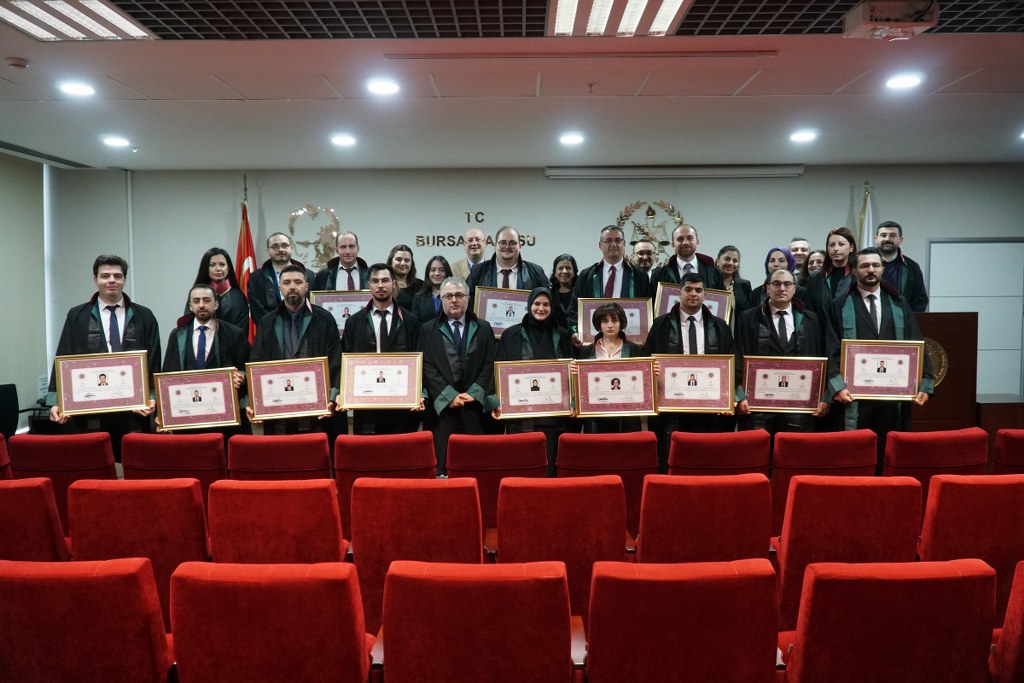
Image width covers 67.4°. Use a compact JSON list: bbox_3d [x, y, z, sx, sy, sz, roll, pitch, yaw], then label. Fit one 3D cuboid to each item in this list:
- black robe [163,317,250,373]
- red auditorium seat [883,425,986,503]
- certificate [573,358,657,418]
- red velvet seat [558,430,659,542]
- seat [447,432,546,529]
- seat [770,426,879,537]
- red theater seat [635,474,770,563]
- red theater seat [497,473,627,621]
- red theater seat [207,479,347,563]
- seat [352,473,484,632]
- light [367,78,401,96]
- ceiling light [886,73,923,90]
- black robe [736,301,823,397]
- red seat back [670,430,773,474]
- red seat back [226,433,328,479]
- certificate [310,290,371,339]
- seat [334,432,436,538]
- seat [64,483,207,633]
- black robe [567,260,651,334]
[{"bbox_3d":[-1.979,0.371,5.001,0.590,1.120,0.380,0,3,0],"label":"black robe"},{"bbox_3d":[2.107,0.877,4.092,0.530,0.910,0.600,0,4,1],"label":"red auditorium seat"},{"bbox_3d":[0.652,0.287,4.780,0.510,0.360,0.030,-2,3,0],"label":"certificate"},{"bbox_3d":[0.475,0.895,4.114,0.530,0.910,0.600,0,4,1],"label":"red velvet seat"},{"bbox_3d":[-0.066,0.926,4.178,0.560,0.940,0.600,0,3,0],"label":"seat"},{"bbox_3d":[1.567,0.883,4.099,0.530,0.910,0.600,0,4,1],"label":"seat"},{"bbox_3d":[0.750,0.955,3.304,0.560,0.920,0.580,0,4,1],"label":"red theater seat"},{"bbox_3d":[0.196,0.976,3.250,0.560,0.940,0.600,0,3,0],"label":"red theater seat"},{"bbox_3d":[-0.912,0.979,3.304,0.560,0.920,0.580,0,4,1],"label":"red theater seat"},{"bbox_3d":[-0.356,0.956,3.204,0.530,0.910,0.600,0,4,1],"label":"seat"},{"bbox_3d":[-0.749,-1.496,4.485,0.190,0.040,0.190,0,4,1],"label":"light"},{"bbox_3d":[2.255,-1.501,4.412,0.190,0.040,0.190,0,4,1],"label":"ceiling light"},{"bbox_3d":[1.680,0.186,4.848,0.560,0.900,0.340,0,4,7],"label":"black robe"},{"bbox_3d":[1.055,0.760,4.001,0.520,0.620,0.170,0,4,1],"label":"red seat back"},{"bbox_3d":[-1.171,0.935,4.179,0.560,0.940,0.600,0,3,0],"label":"red seat back"},{"bbox_3d":[-1.168,-0.184,5.430,0.510,0.360,0.030,0,3,0],"label":"certificate"},{"bbox_3d":[-0.635,0.905,4.216,0.560,0.920,0.580,0,4,1],"label":"seat"},{"bbox_3d":[-1.438,0.966,3.218,0.530,0.910,0.600,0,4,1],"label":"seat"},{"bbox_3d":[0.661,-0.076,5.232,0.580,0.920,0.330,0,4,3],"label":"black robe"}]

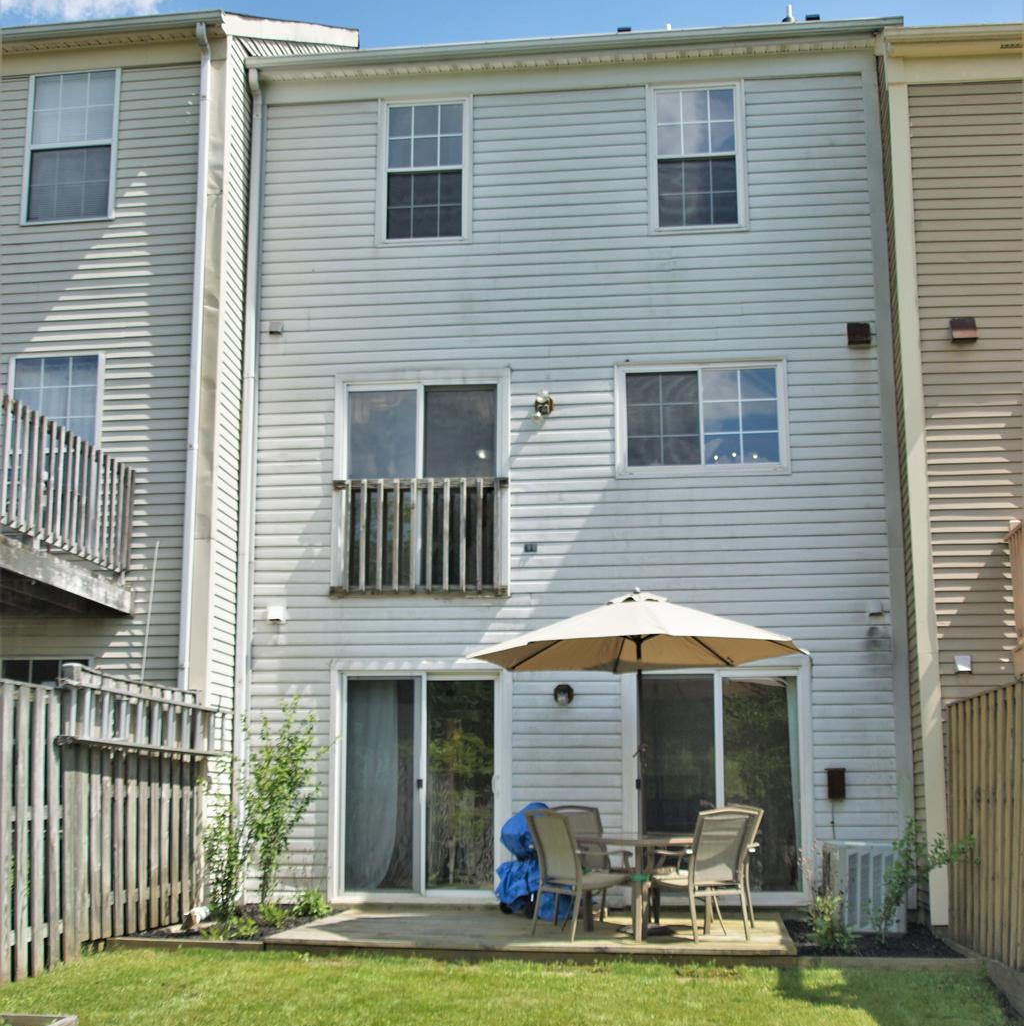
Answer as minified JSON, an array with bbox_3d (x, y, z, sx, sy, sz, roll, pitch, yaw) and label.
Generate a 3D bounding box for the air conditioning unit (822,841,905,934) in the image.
[{"bbox_3d":[2.895,3.087,12.703,0.559,0.714,0.559,0,-11,1],"label":"air conditioning unit"}]

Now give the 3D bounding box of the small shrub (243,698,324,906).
[{"bbox_3d":[-2.040,2.575,13.733,0.644,1.812,0.591,-1,-11,6],"label":"small shrub"}]

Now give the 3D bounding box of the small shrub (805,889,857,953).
[{"bbox_3d":[2.278,2.914,10.964,0.319,0.437,0.326,-1,-11,6],"label":"small shrub"}]

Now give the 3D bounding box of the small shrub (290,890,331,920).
[{"bbox_3d":[-1.628,3.178,12.444,0.287,0.246,0.293,-1,-11,6],"label":"small shrub"}]

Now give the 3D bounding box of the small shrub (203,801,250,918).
[{"bbox_3d":[-2.382,2.894,12.842,0.328,0.944,0.334,-1,-11,6],"label":"small shrub"}]

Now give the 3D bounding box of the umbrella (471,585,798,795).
[{"bbox_3d":[0.982,1.811,11.887,2.660,2.480,2.660,-1,-11,6],"label":"umbrella"}]

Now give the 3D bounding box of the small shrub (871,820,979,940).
[{"bbox_3d":[3.039,2.712,11.374,0.697,0.882,0.569,-1,-11,6],"label":"small shrub"}]

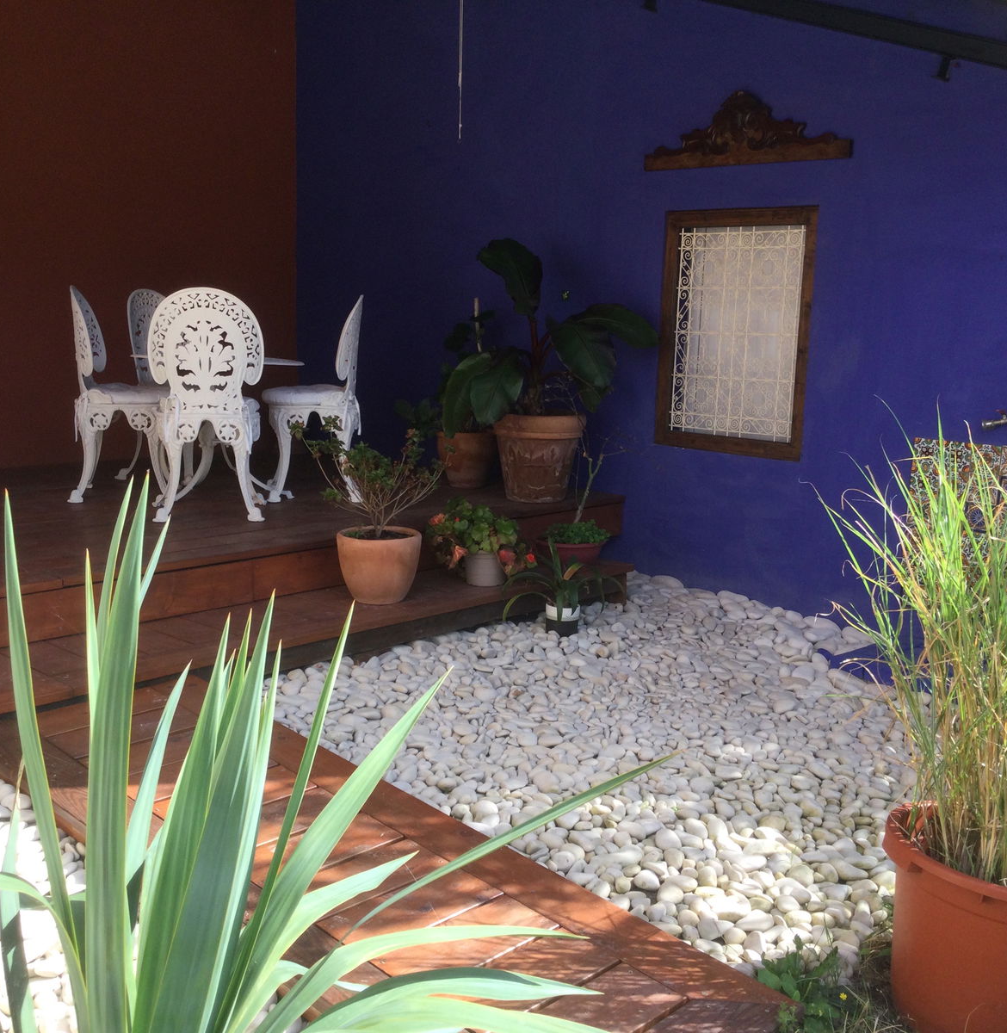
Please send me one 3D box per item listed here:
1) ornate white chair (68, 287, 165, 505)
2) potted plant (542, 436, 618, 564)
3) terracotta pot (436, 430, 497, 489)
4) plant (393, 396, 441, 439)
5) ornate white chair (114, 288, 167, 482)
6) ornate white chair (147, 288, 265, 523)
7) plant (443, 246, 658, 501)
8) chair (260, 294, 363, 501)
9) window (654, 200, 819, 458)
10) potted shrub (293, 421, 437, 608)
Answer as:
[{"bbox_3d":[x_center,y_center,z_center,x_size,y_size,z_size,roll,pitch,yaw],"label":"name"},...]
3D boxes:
[{"bbox_3d":[-1.550,-0.515,5.151,0.450,0.865,0.430,0,10,-8],"label":"ornate white chair"},{"bbox_3d":[0.321,-0.075,5.008,0.310,0.510,0.290,2,10,3],"label":"potted plant"},{"bbox_3d":[-0.150,-0.277,5.794,0.312,0.262,0.312,2,10,0],"label":"terracotta pot"},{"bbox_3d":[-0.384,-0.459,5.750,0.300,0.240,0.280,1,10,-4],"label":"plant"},{"bbox_3d":[-1.500,-0.606,5.693,0.450,0.865,0.430,6,11,24],"label":"ornate white chair"},{"bbox_3d":[-1.129,-0.439,4.782,0.430,0.865,0.450,0,10,-9],"label":"ornate white chair"},{"bbox_3d":[0.129,-0.627,5.330,0.840,1.125,0.660,11,13,42],"label":"plant"},{"bbox_3d":[-0.823,-0.521,5.313,0.450,0.865,0.430,0,10,-9],"label":"chair"},{"bbox_3d":[0.974,-0.766,5.137,0.722,0.999,0.080,11,13,42],"label":"window"},{"bbox_3d":[-0.462,-0.020,4.226,0.500,0.620,0.450,1,10,-6],"label":"potted shrub"}]

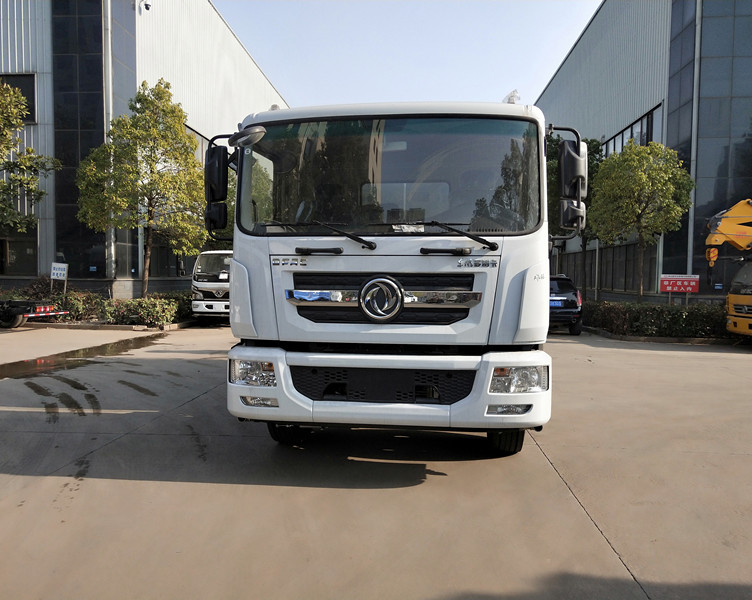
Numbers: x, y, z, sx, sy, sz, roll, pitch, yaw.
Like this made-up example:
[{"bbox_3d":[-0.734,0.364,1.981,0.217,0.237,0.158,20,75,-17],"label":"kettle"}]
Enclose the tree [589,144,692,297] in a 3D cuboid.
[{"bbox_3d":[7.656,-1.813,16.600,2.898,5.484,2.898,1,3,4],"label":"tree"}]

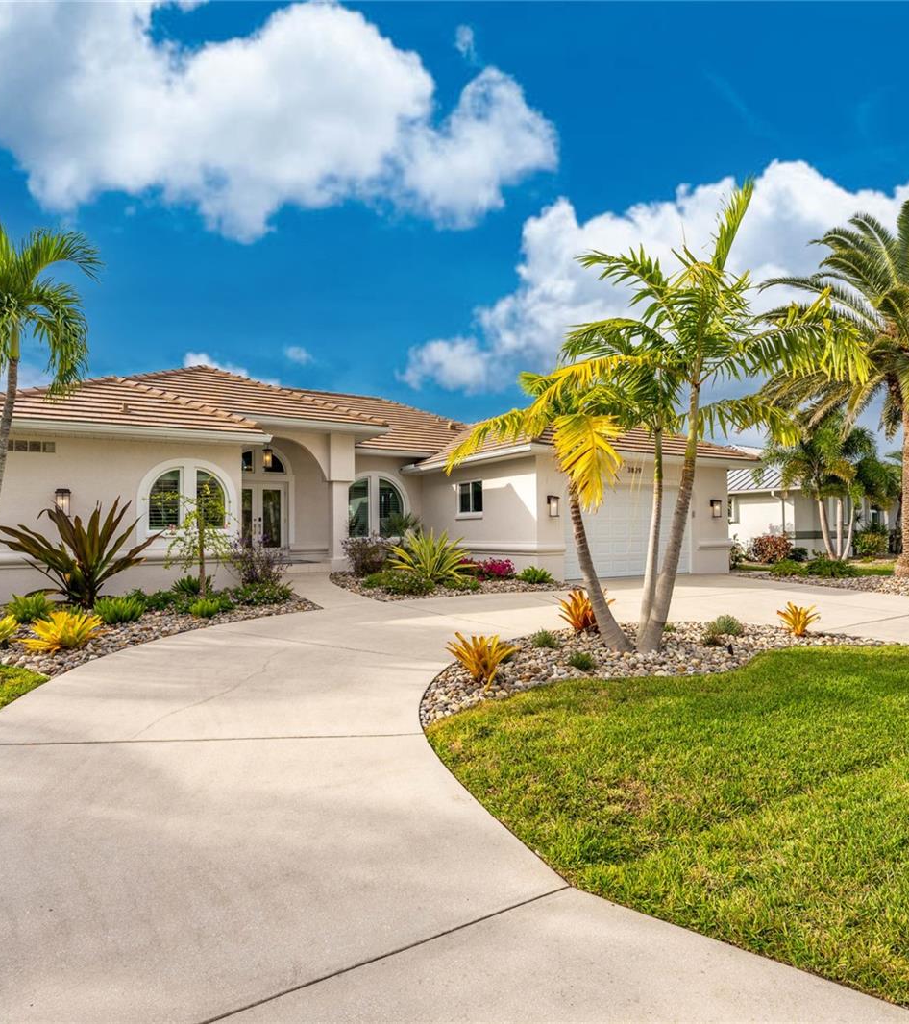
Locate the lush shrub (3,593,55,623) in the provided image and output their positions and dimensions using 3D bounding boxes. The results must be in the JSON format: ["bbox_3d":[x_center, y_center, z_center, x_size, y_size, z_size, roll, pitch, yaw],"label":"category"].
[{"bbox_3d":[-6.652,1.413,9.324,0.680,0.480,0.660,1,-1,-35],"label":"lush shrub"}]

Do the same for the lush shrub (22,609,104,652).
[{"bbox_3d":[-4.848,1.409,7.374,0.900,0.470,0.880,1,-1,-33],"label":"lush shrub"}]

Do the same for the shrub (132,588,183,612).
[{"bbox_3d":[-4.825,1.432,9.700,0.760,0.409,0.750,0,-2,-26],"label":"shrub"}]

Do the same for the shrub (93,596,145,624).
[{"bbox_3d":[-5.102,1.428,9.074,0.700,0.440,0.680,1,-1,-29],"label":"shrub"}]

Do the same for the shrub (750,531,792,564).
[{"bbox_3d":[11.839,1.350,22.400,1.400,1.170,1.400,-1,-2,28],"label":"shrub"}]

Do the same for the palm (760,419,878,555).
[{"bbox_3d":[15.076,-1.058,24.800,4.100,5.952,4.000,-2,-2,31],"label":"palm"}]

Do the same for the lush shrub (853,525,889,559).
[{"bbox_3d":[17.757,1.248,25.480,1.300,1.500,1.300,-1,-1,35],"label":"lush shrub"}]

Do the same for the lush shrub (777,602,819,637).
[{"bbox_3d":[4.548,1.414,7.874,0.500,0.460,0.500,-1,-1,30],"label":"lush shrub"}]

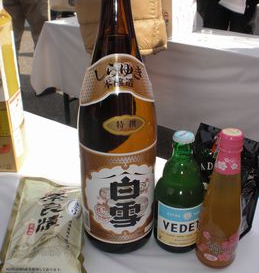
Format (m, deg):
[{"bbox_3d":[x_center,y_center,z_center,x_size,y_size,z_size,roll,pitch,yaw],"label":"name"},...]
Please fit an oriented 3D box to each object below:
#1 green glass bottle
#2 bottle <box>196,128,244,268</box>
[{"bbox_3d":[0.073,0.077,0.542,0.070,0.176,0.070,4,26,8],"label":"green glass bottle"},{"bbox_3d":[0.125,0.084,0.505,0.056,0.196,0.056,8,26,15],"label":"bottle"}]

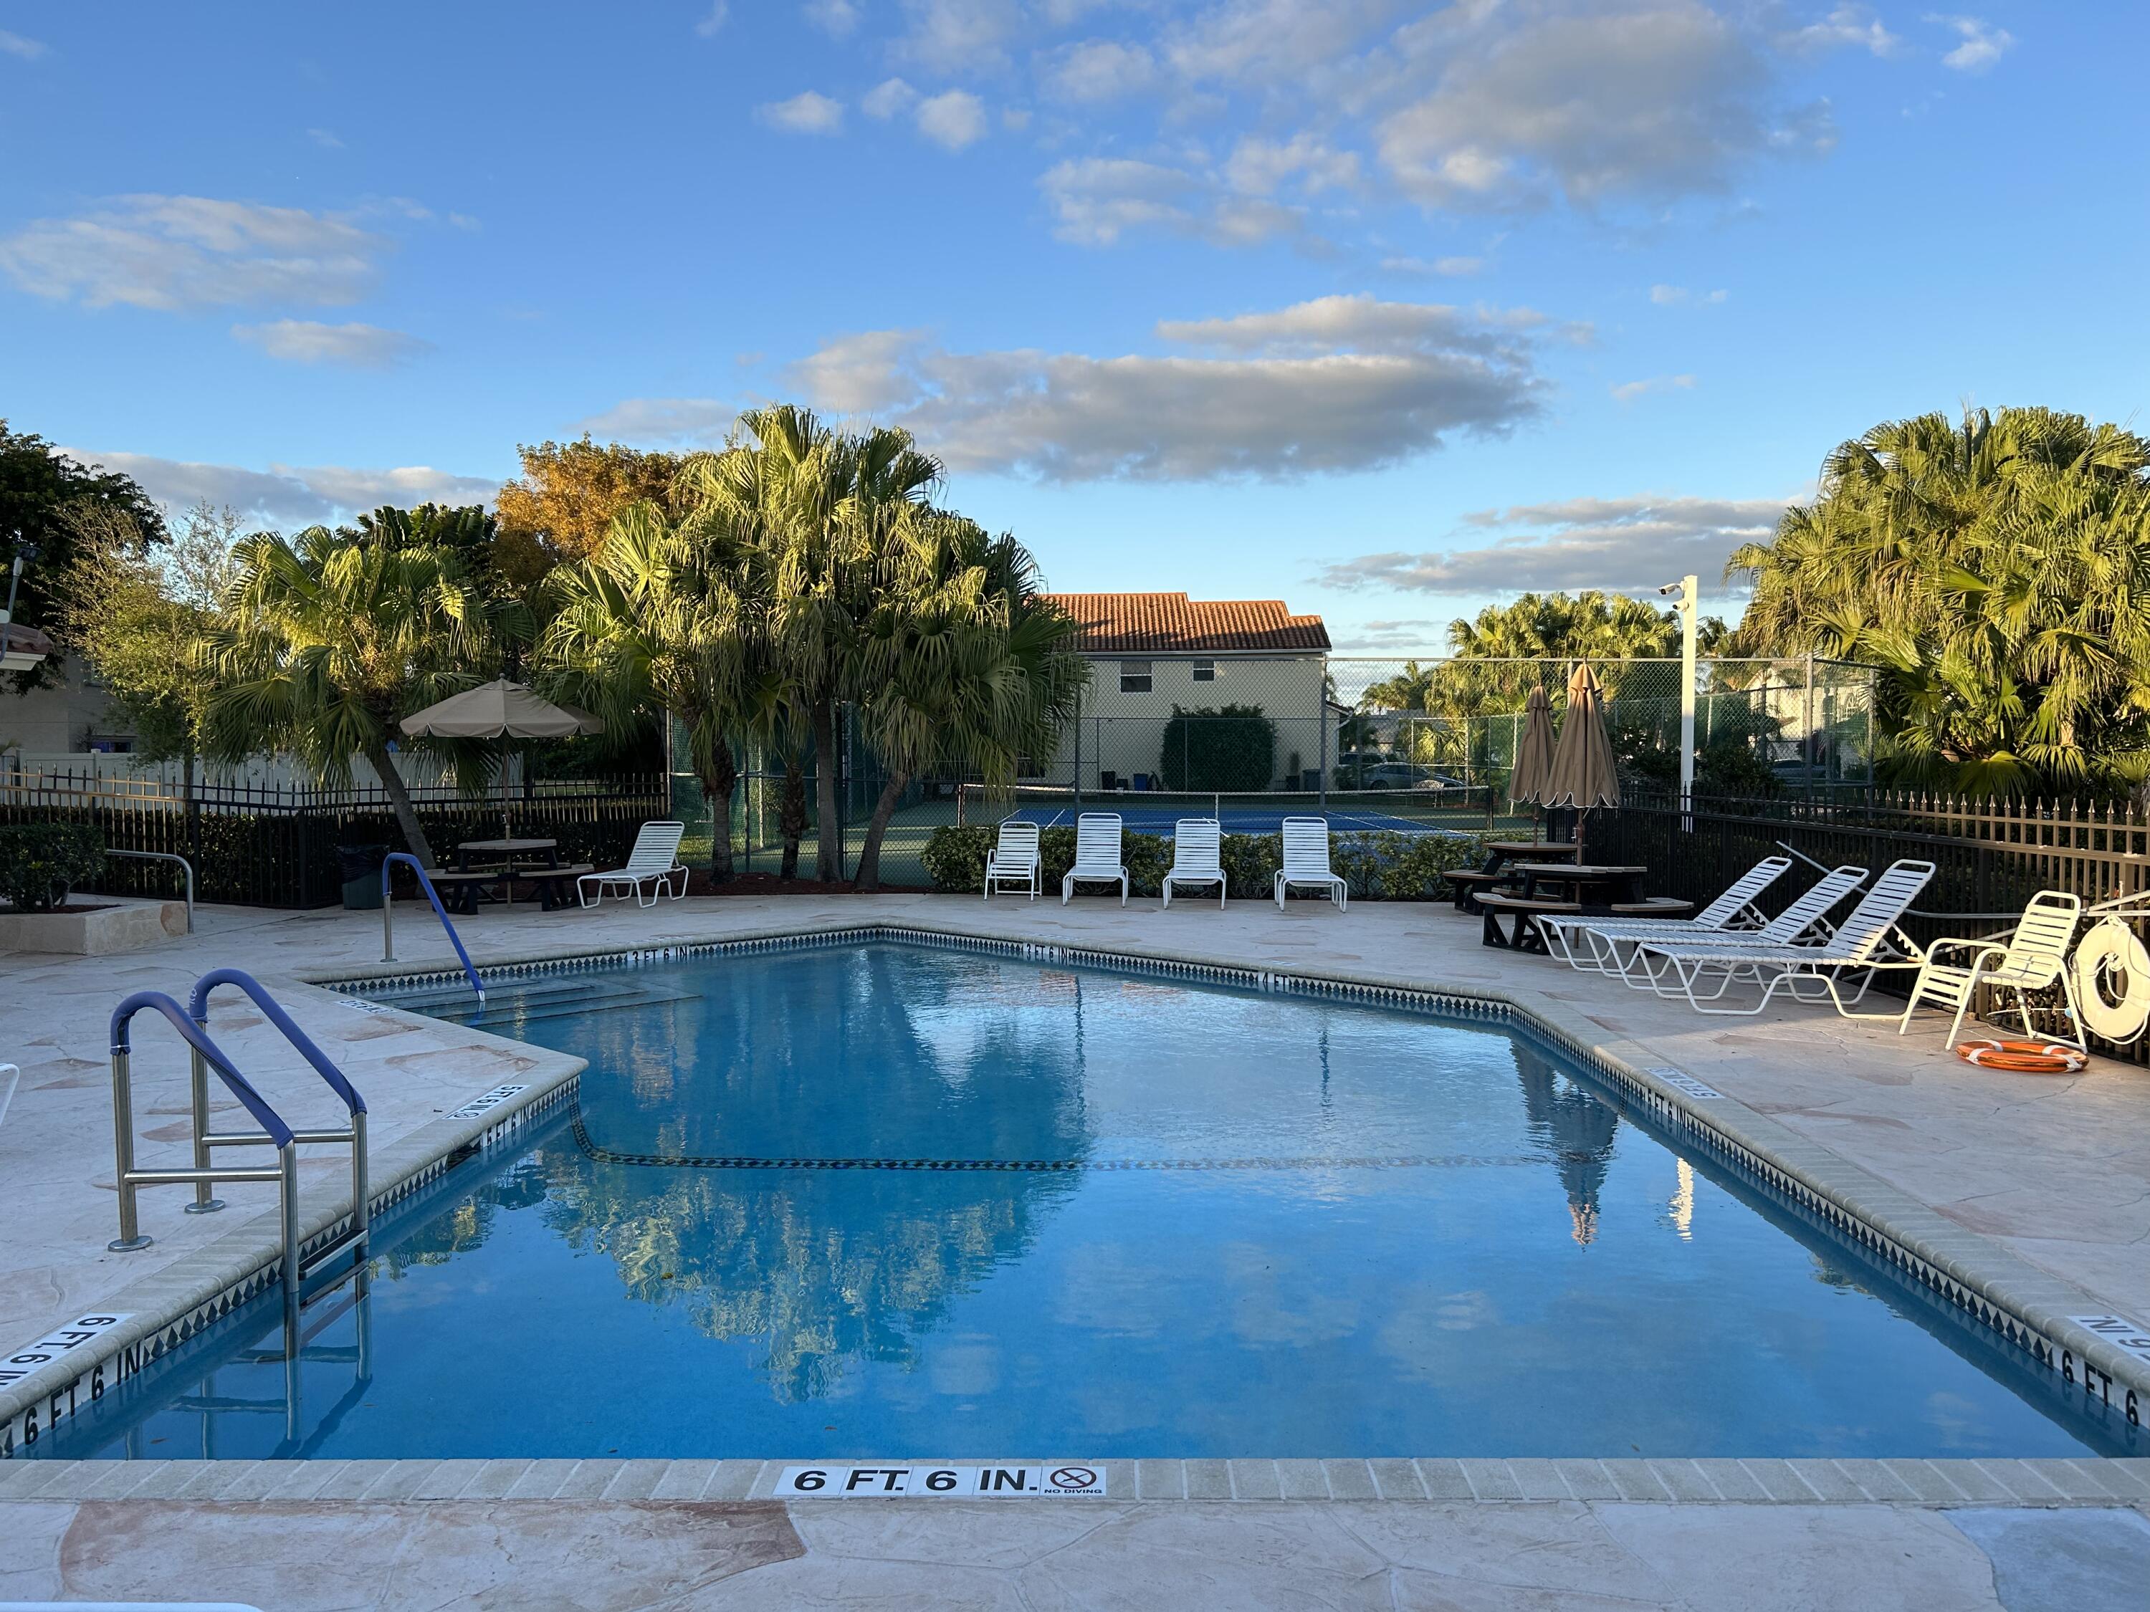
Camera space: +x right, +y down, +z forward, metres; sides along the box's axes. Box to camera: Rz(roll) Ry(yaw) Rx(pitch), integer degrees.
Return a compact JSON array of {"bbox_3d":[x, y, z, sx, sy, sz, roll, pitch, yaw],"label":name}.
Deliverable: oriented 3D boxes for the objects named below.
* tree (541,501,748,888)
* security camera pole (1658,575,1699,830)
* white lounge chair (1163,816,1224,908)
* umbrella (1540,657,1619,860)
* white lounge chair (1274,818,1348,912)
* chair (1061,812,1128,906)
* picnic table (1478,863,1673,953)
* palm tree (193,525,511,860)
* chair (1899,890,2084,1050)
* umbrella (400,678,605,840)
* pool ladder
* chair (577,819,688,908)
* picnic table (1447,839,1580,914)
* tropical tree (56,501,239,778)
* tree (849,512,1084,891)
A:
[{"bbox_3d":[-5.550,-1.504,21.266,3.000,5.150,3.100,0,2,0],"label":"tree"},{"bbox_3d":[6.846,-0.856,18.383,0.470,3.600,0.260,-1,2,-30],"label":"security camera pole"},{"bbox_3d":[1.390,0.658,18.777,0.660,0.970,1.580,0,2,4],"label":"white lounge chair"},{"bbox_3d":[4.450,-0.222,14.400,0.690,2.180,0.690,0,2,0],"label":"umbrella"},{"bbox_3d":[2.633,0.640,18.033,0.680,0.960,1.650,0,2,5],"label":"white lounge chair"},{"bbox_3d":[0.253,0.622,18.732,0.680,0.970,1.650,0,2,3],"label":"chair"},{"bbox_3d":[4.404,0.860,14.138,1.870,0.750,1.870,-1,2,-20],"label":"picnic table"},{"bbox_3d":[-9.070,-1.246,20.473,4.050,4.680,3.900,0,2,0],"label":"palm tree"},{"bbox_3d":[5.450,0.956,9.601,0.780,0.900,0.580,0,2,4],"label":"chair"},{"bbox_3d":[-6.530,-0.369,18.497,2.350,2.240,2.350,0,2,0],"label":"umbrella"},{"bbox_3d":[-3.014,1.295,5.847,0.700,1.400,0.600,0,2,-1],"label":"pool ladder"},{"bbox_3d":[-5.090,0.666,18.877,0.660,0.950,1.580,0,2,8],"label":"chair"},{"bbox_3d":[5.070,0.789,17.880,1.980,0.760,1.980,0,2,16],"label":"picnic table"},{"bbox_3d":[-12.357,-1.477,21.460,2.500,5.100,2.400,-1,2,-30],"label":"tropical tree"},{"bbox_3d":[-1.390,-1.367,20.869,3.030,4.900,3.100,0,2,0],"label":"tree"}]

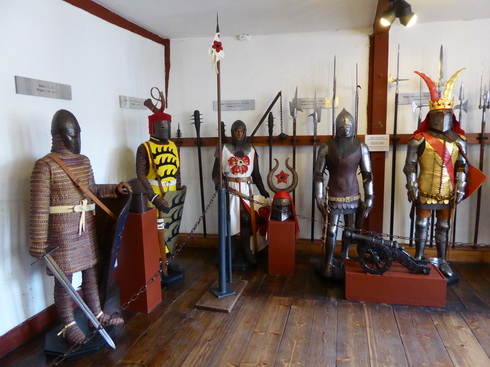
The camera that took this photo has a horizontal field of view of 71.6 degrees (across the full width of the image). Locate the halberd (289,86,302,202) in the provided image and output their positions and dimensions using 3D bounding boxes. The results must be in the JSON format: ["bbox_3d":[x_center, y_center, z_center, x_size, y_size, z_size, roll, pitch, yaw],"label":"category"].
[{"bbox_3d":[0.626,-0.217,4.298,0.180,1.947,0.045,2,9,11],"label":"halberd"}]

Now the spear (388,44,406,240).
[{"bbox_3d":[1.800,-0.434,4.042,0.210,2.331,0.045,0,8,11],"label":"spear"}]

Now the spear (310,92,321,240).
[{"bbox_3d":[0.869,-0.194,4.255,0.145,1.923,0.045,1,9,11],"label":"spear"}]

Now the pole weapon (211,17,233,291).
[{"bbox_3d":[-0.230,-0.222,3.269,0.170,2.660,0.150,2,9,15],"label":"pole weapon"}]

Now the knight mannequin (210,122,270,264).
[{"bbox_3d":[-0.034,0.132,3.988,0.620,1.729,0.450,-2,8,-6],"label":"knight mannequin"}]

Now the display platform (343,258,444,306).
[{"bbox_3d":[1.424,0.953,3.335,0.857,0.263,0.423,1,8,11],"label":"display platform"}]

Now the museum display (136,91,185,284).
[{"bbox_3d":[-0.901,0.132,3.773,0.560,1.832,0.460,-8,11,-40],"label":"museum display"}]

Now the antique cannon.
[{"bbox_3d":[1.347,0.641,3.254,0.790,0.380,0.310,1,8,11],"label":"antique cannon"}]

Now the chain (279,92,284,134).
[{"bbox_3d":[0.450,-0.852,4.175,0.030,0.519,0.030,1,8,11],"label":"chain"}]

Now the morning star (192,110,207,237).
[{"bbox_3d":[-0.601,-0.107,4.652,0.150,1.752,0.150,-1,8,15],"label":"morning star"}]

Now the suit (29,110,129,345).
[{"bbox_3d":[-1.237,0.334,2.641,0.600,1.780,0.640,2,9,24],"label":"suit"}]

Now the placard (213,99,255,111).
[{"bbox_3d":[-0.144,-1.028,4.490,0.575,0.131,0.015,1,9,15],"label":"placard"}]

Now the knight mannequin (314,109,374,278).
[{"bbox_3d":[1.062,0.093,3.776,0.620,1.810,0.450,1,8,11],"label":"knight mannequin"}]

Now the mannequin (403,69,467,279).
[{"bbox_3d":[2.065,-0.114,3.729,0.610,2.196,0.450,1,9,15],"label":"mannequin"}]

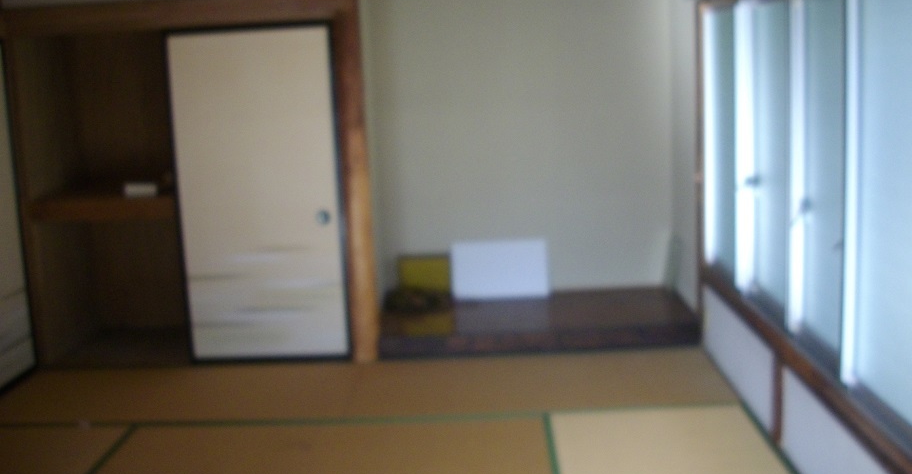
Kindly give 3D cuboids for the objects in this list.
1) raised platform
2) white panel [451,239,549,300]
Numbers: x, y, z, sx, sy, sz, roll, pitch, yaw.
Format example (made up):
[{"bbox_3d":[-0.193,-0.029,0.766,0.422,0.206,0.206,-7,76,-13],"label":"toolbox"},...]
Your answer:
[{"bbox_3d":[0.447,0.476,5.508,1.668,0.135,0.837,-2,11,2],"label":"raised platform"},{"bbox_3d":[0.259,0.189,5.810,0.566,0.337,0.030,-2,0,2],"label":"white panel"}]

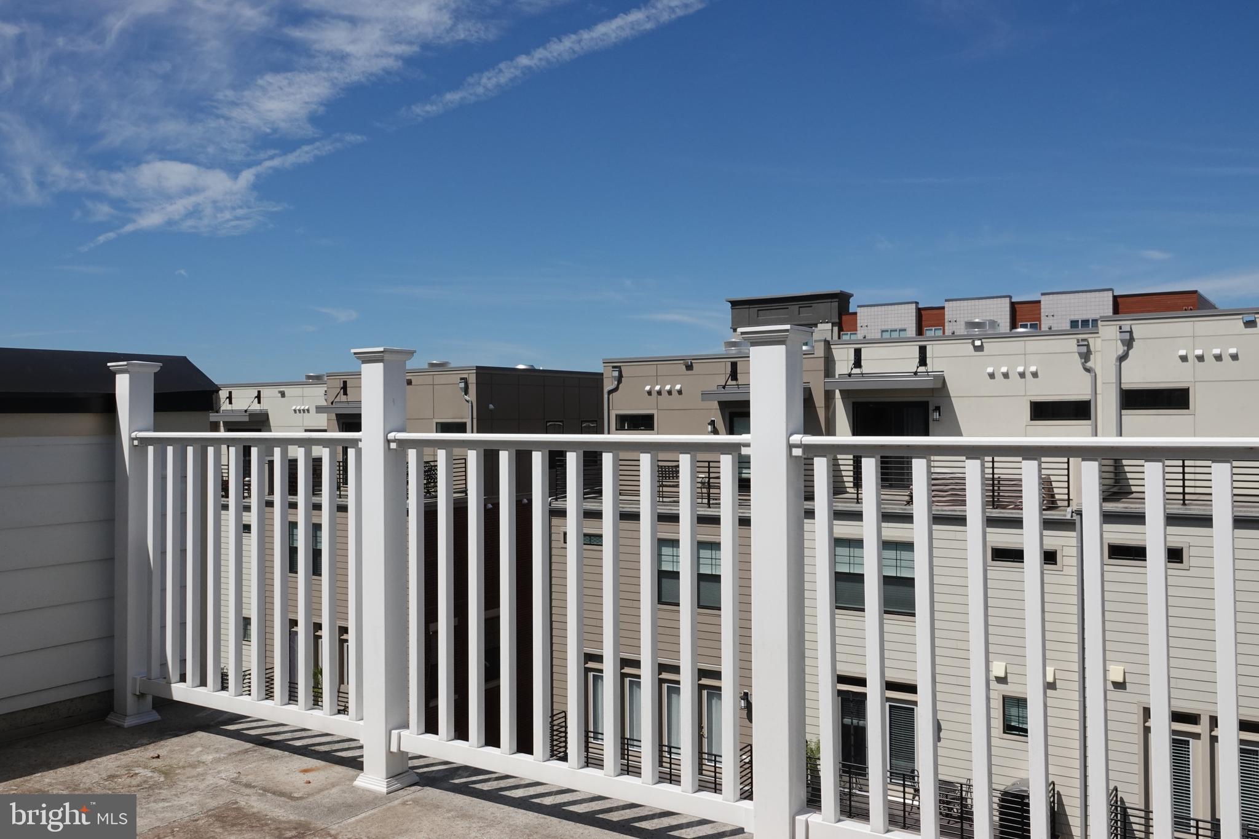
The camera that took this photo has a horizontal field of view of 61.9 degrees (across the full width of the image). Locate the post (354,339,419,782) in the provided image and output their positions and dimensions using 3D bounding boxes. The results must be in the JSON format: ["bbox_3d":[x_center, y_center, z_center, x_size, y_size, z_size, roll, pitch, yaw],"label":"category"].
[{"bbox_3d":[-0.860,0.513,3.697,0.158,1.541,0.158,-1,0,32],"label":"post"}]

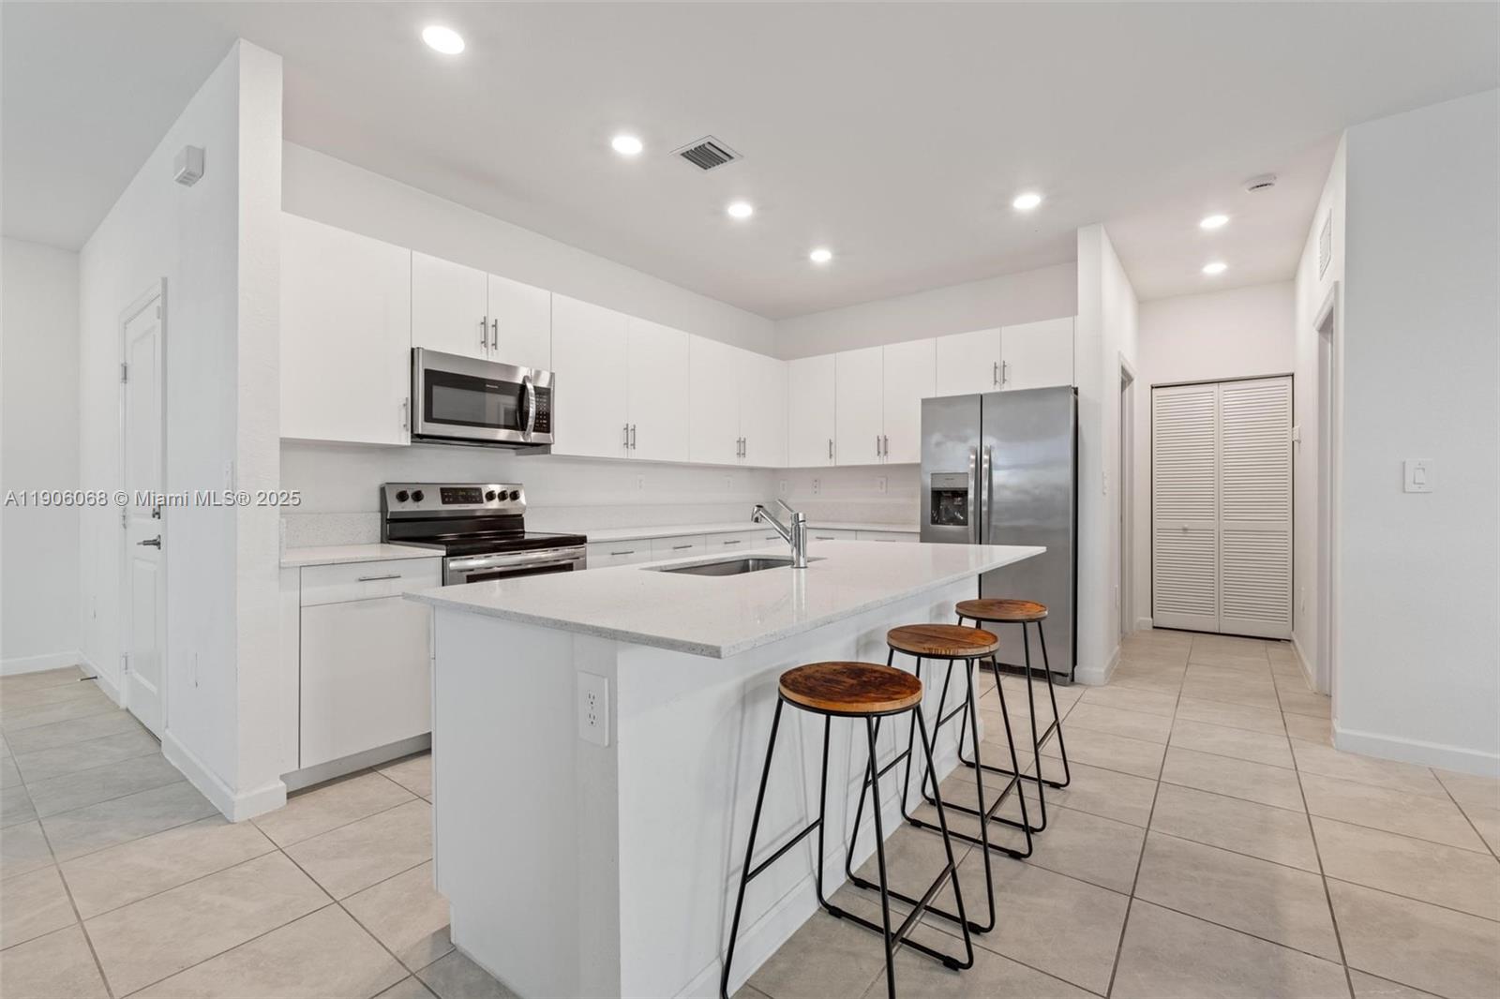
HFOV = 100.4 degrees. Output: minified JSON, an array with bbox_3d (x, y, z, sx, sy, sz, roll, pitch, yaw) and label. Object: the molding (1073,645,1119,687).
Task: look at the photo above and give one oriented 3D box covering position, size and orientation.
[{"bbox_3d":[2.264,1.066,4.059,0.162,0.100,0.695,0,1,37],"label":"molding"}]

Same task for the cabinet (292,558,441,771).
[{"bbox_3d":[-1.759,0.637,2.728,0.610,0.775,0.535,0,0,37],"label":"cabinet"}]

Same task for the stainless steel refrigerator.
[{"bbox_3d":[1.736,0.220,4.231,0.915,1.780,0.820,0,0,37],"label":"stainless steel refrigerator"}]

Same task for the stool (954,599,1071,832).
[{"bbox_3d":[0.944,0.764,2.371,0.420,0.705,0.420,0,0,37],"label":"stool"}]

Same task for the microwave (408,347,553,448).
[{"bbox_3d":[-1.452,-0.506,3.314,0.415,0.418,0.760,0,1,37],"label":"microwave"}]

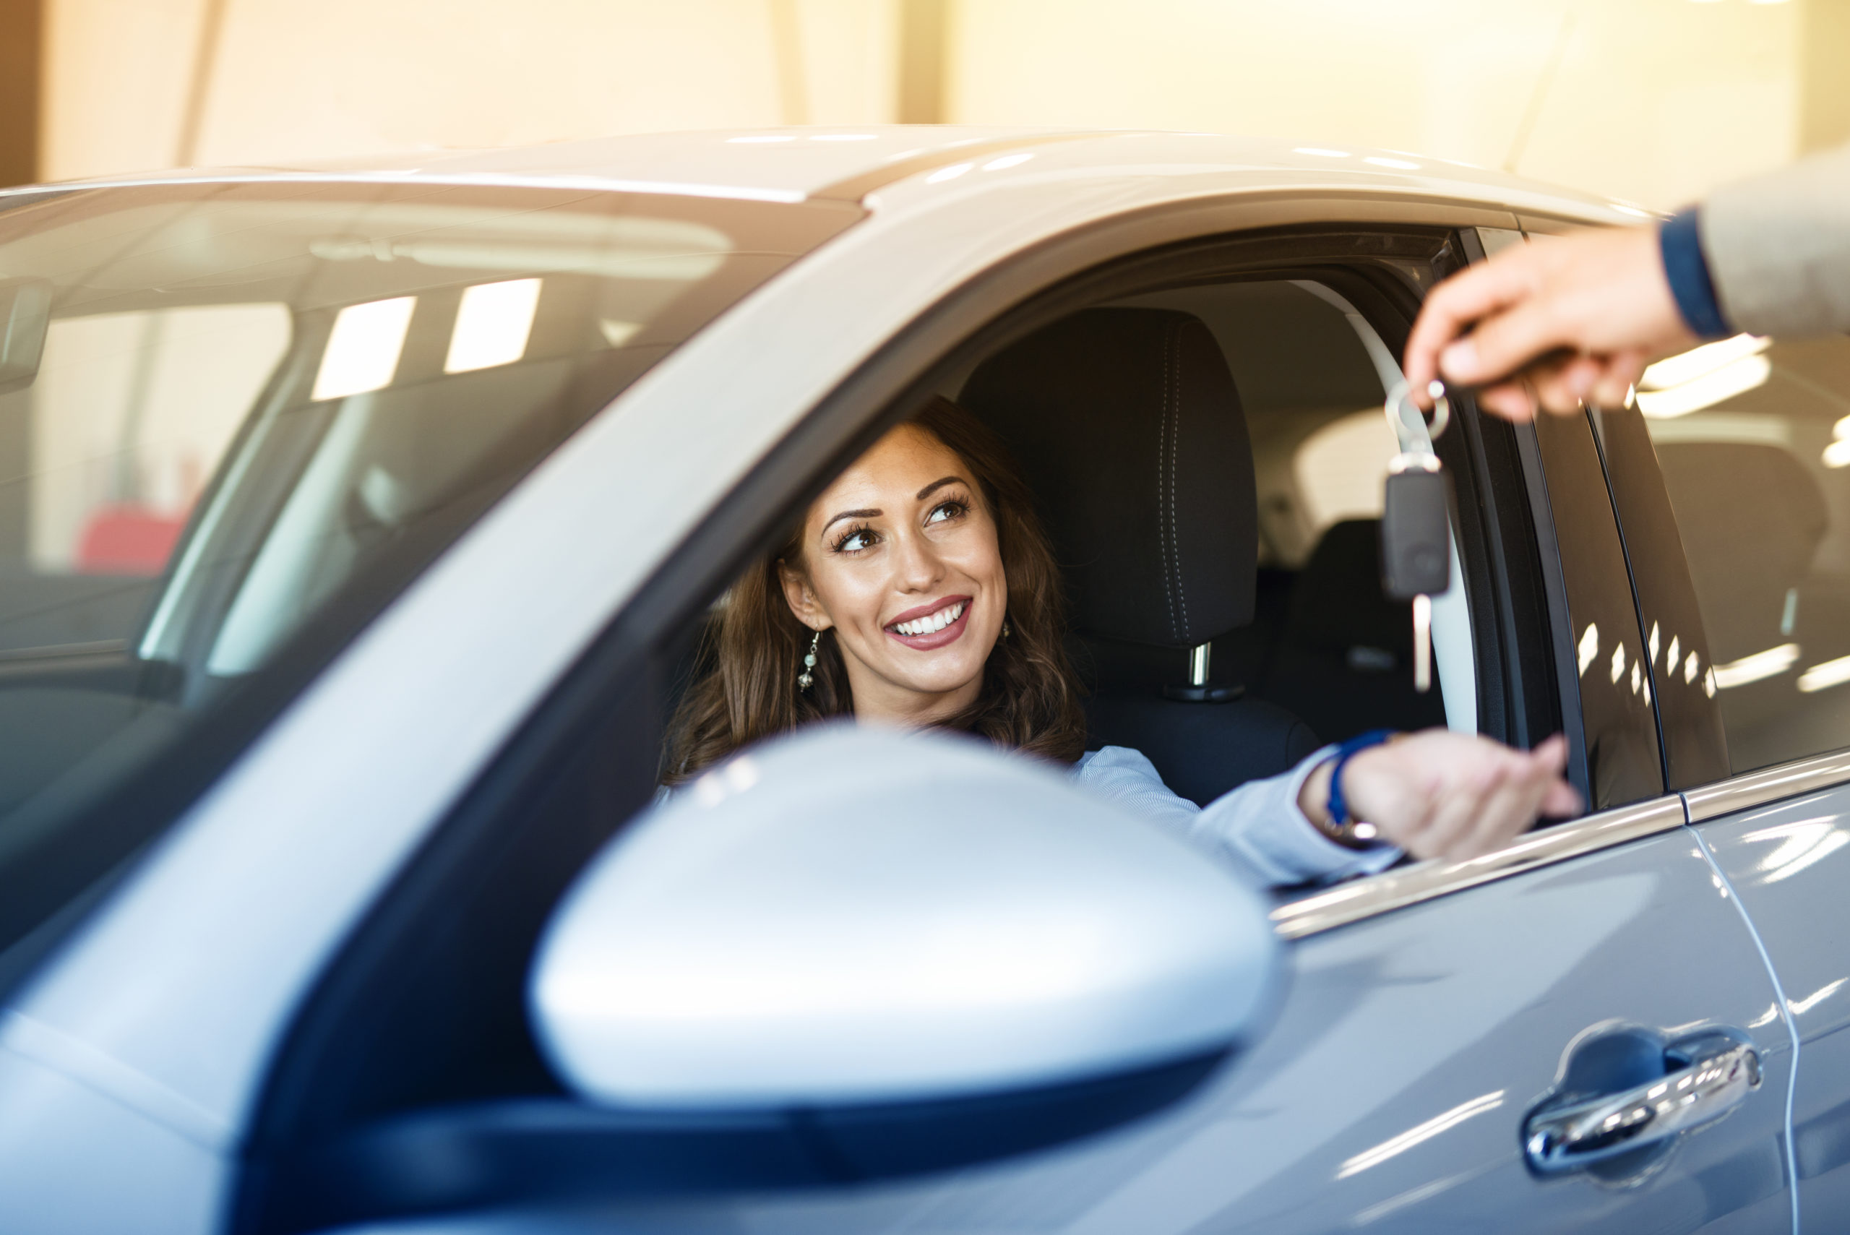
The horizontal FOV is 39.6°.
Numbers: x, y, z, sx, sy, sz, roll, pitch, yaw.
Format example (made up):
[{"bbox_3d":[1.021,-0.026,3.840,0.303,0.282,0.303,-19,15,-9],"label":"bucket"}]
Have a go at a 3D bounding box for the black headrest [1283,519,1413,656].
[{"bbox_3d":[0.482,-0.035,2.750,0.225,0.155,0.095,2,1,43],"label":"black headrest"}]

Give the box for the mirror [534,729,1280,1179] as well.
[{"bbox_3d":[-0.008,0.112,0.900,0.245,0.155,0.130,2,1,36],"label":"mirror"}]

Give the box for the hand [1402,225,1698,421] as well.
[{"bbox_3d":[0.311,-0.147,1.280,0.145,0.095,0.095,2,1,16],"label":"hand"}]

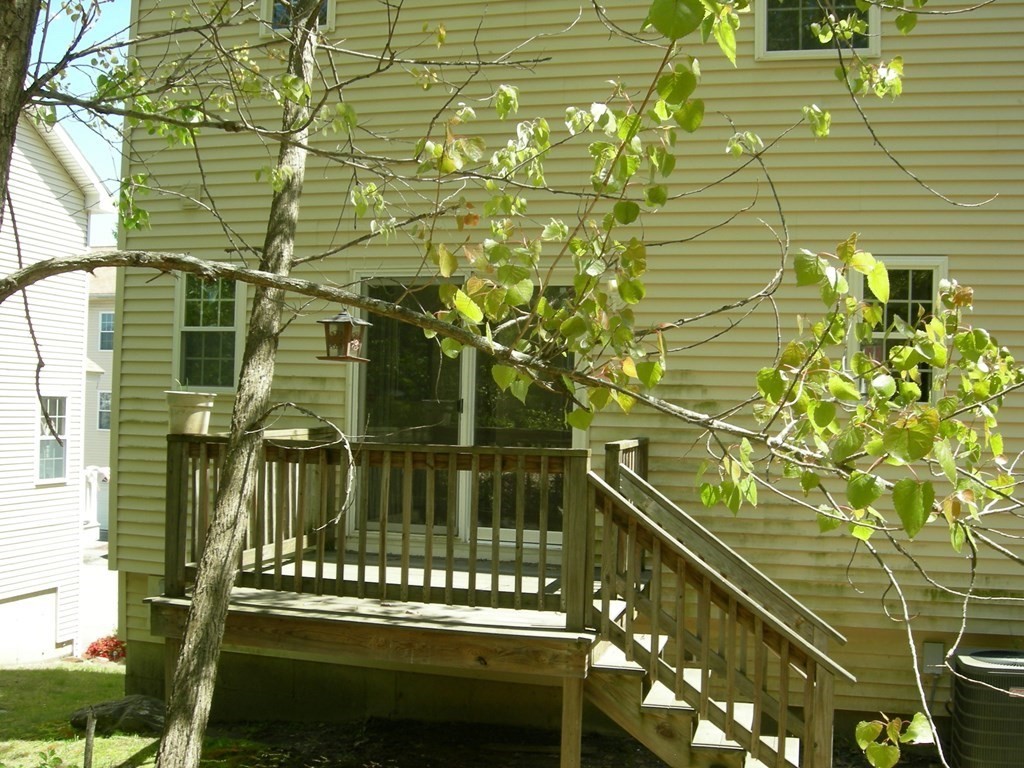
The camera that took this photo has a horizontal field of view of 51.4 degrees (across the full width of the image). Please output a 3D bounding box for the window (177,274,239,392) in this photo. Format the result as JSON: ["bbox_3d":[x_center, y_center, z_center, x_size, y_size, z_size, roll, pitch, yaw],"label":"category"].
[{"bbox_3d":[-2.366,-0.411,8.328,0.530,0.900,0.080,1,-1,14],"label":"window"}]

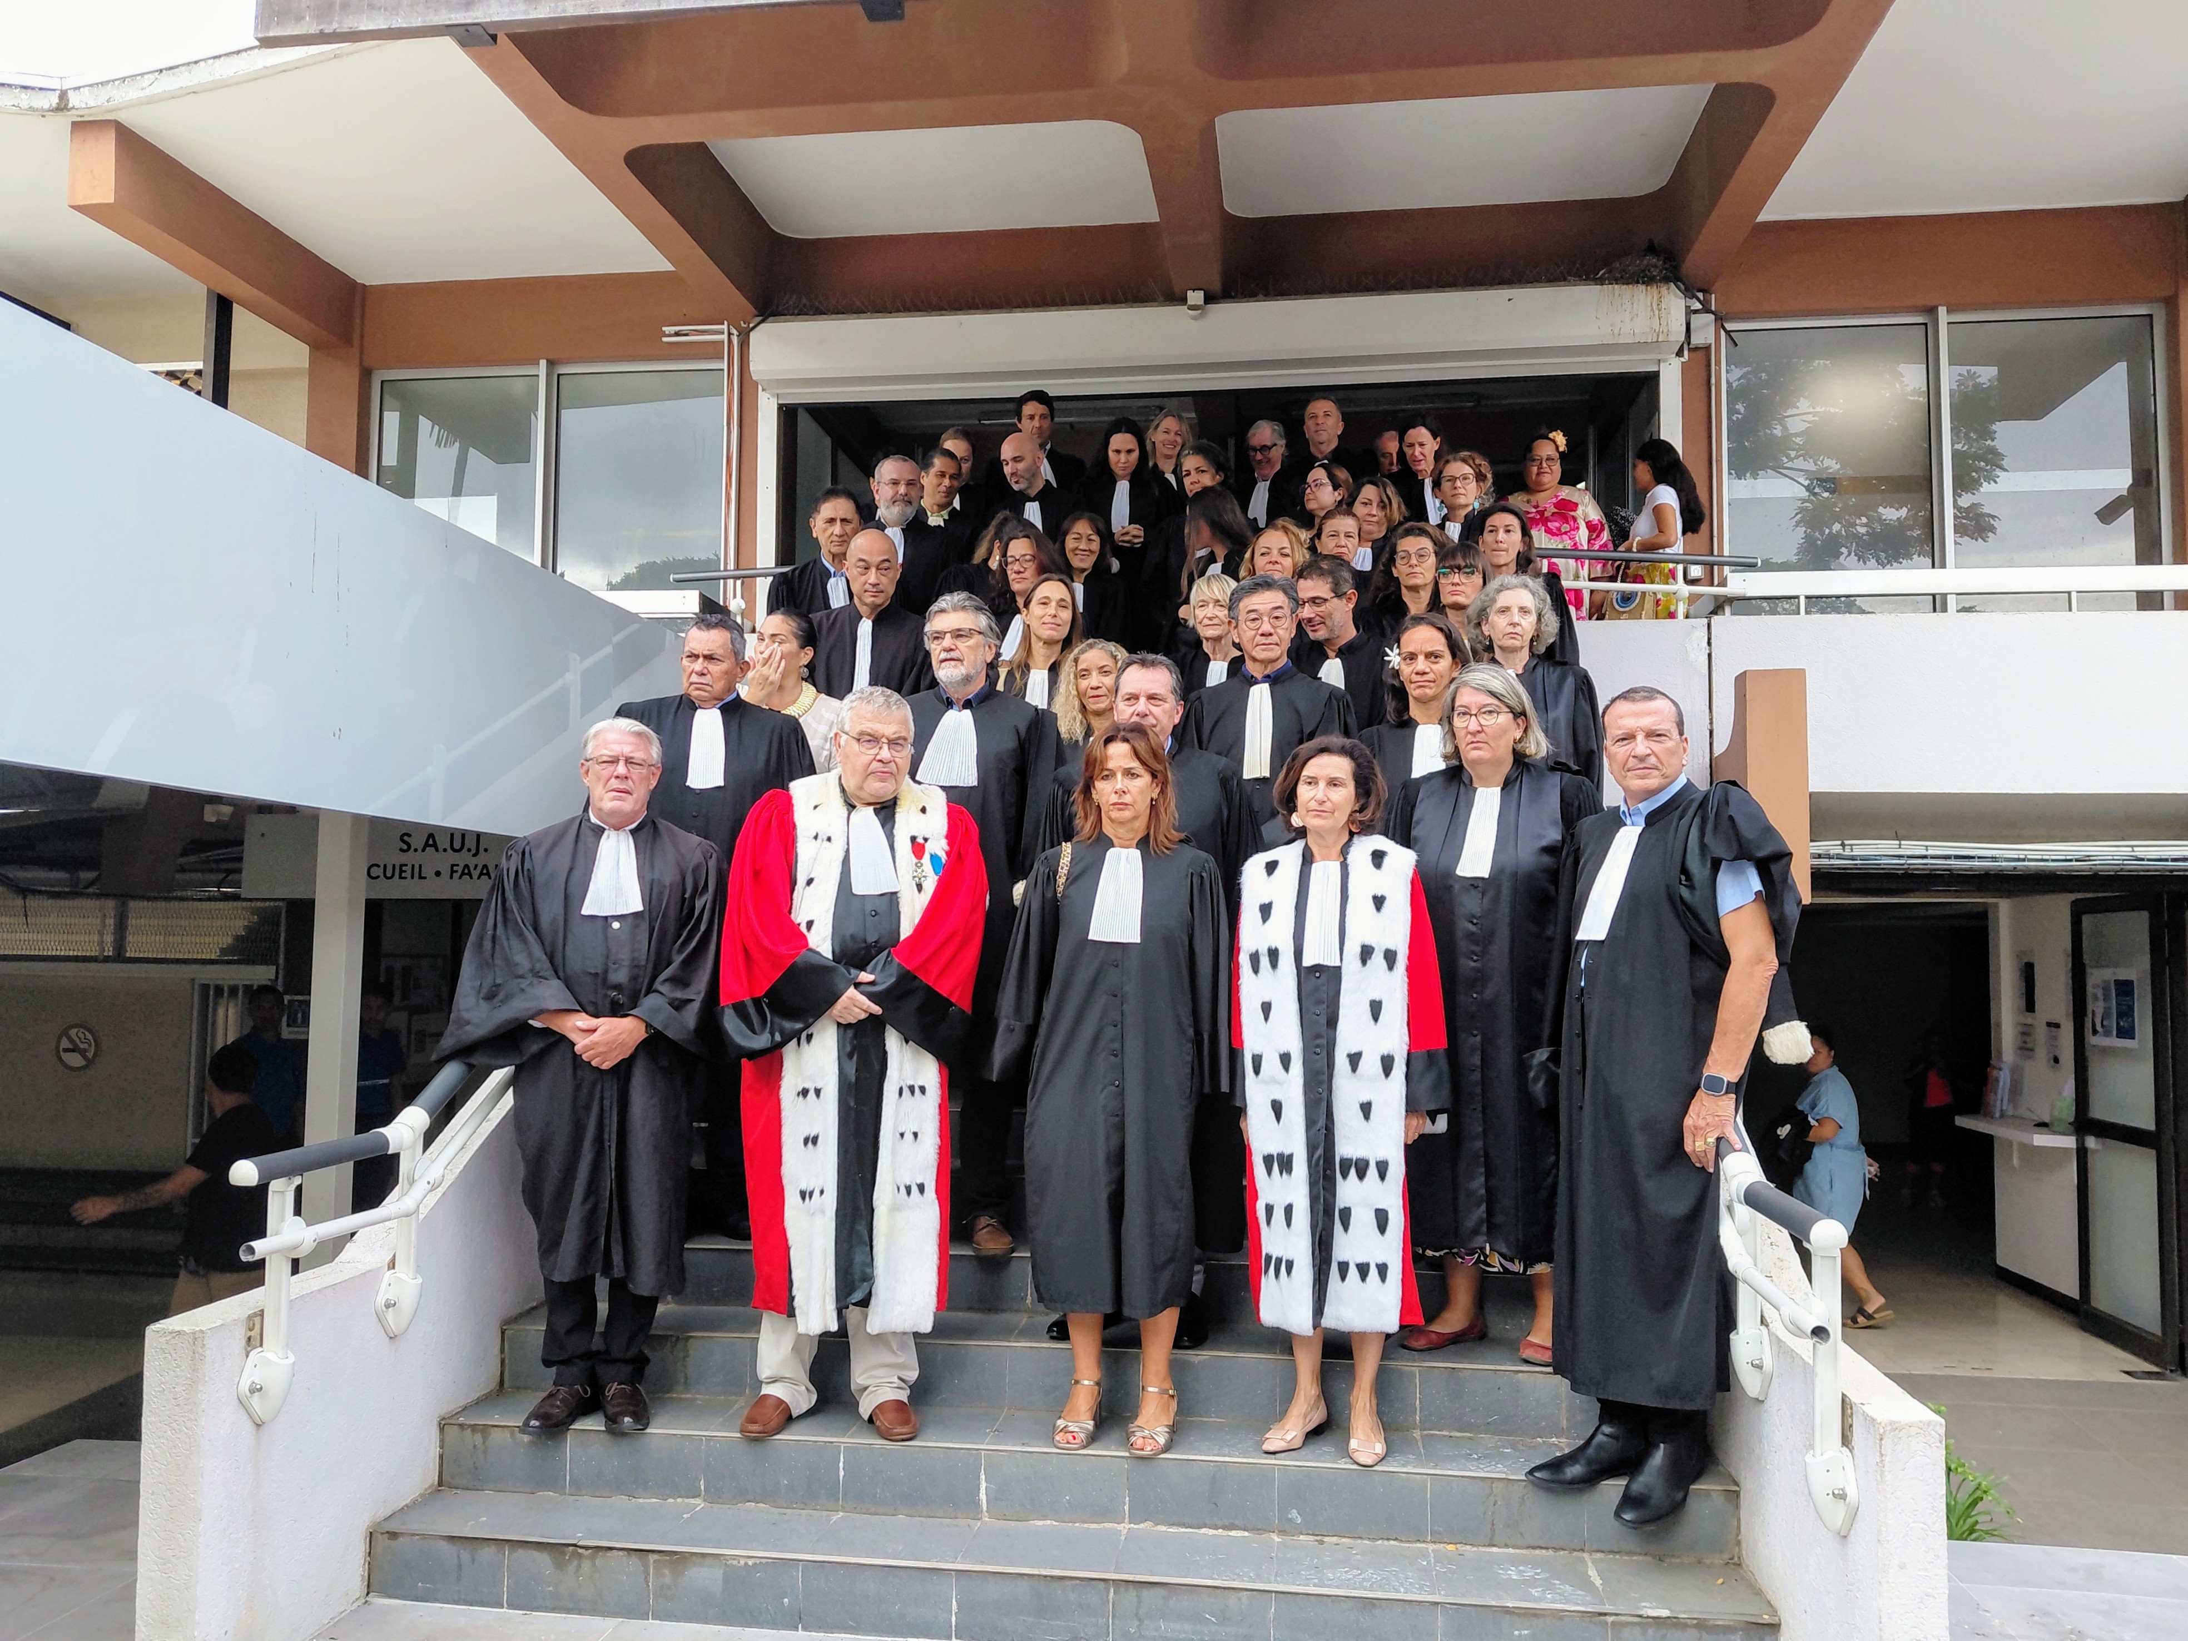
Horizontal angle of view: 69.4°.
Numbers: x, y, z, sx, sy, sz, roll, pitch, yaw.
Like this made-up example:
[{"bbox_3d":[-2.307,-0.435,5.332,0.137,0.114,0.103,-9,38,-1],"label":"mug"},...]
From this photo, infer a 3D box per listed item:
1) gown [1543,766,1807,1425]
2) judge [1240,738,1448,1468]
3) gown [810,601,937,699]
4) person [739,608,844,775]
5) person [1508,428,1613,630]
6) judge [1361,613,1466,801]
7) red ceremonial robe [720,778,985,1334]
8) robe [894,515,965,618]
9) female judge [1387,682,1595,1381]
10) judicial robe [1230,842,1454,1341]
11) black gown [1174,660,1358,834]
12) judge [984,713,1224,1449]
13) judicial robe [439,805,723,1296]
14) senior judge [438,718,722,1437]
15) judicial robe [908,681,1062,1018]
[{"bbox_3d":[1.243,0.593,3.476,0.380,1.376,0.520,3,-5,-42],"label":"gown"},{"bbox_3d":[0.576,0.623,3.686,0.490,1.633,0.340,-1,-4,16],"label":"judge"},{"bbox_3d":[-0.722,-0.123,5.085,0.560,1.180,0.380,0,-3,1],"label":"gown"},{"bbox_3d":[-0.906,0.191,4.764,0.470,1.681,0.340,-2,-4,30],"label":"person"},{"bbox_3d":[2.002,-0.896,6.894,0.560,1.620,0.380,0,-3,16],"label":"person"},{"bbox_3d":[0.939,0.214,4.504,0.480,1.628,0.330,0,-3,8],"label":"judge"},{"bbox_3d":[-0.592,0.554,3.870,0.630,1.318,0.420,1,-4,-7],"label":"red ceremonial robe"},{"bbox_3d":[-0.745,-0.562,5.945,0.570,1.200,0.380,0,-3,2],"label":"robe"},{"bbox_3d":[0.997,0.455,3.963,0.540,1.699,0.380,-1,-4,22],"label":"female judge"},{"bbox_3d":[0.576,0.597,3.688,0.490,1.120,0.330,-1,-4,16],"label":"judicial robe"},{"bbox_3d":[0.493,0.126,4.546,0.590,1.170,0.380,0,-3,5],"label":"black gown"},{"bbox_3d":[0.044,0.604,3.701,0.550,1.670,0.350,0,-3,3],"label":"judge"},{"bbox_3d":[-1.241,0.561,3.886,0.650,1.170,0.430,1,-3,-9],"label":"judicial robe"},{"bbox_3d":[-1.243,0.586,3.871,0.650,1.680,0.430,1,-3,-9],"label":"senior judge"},{"bbox_3d":[-0.370,0.169,4.399,0.570,1.132,0.360,0,-3,5],"label":"judicial robe"}]

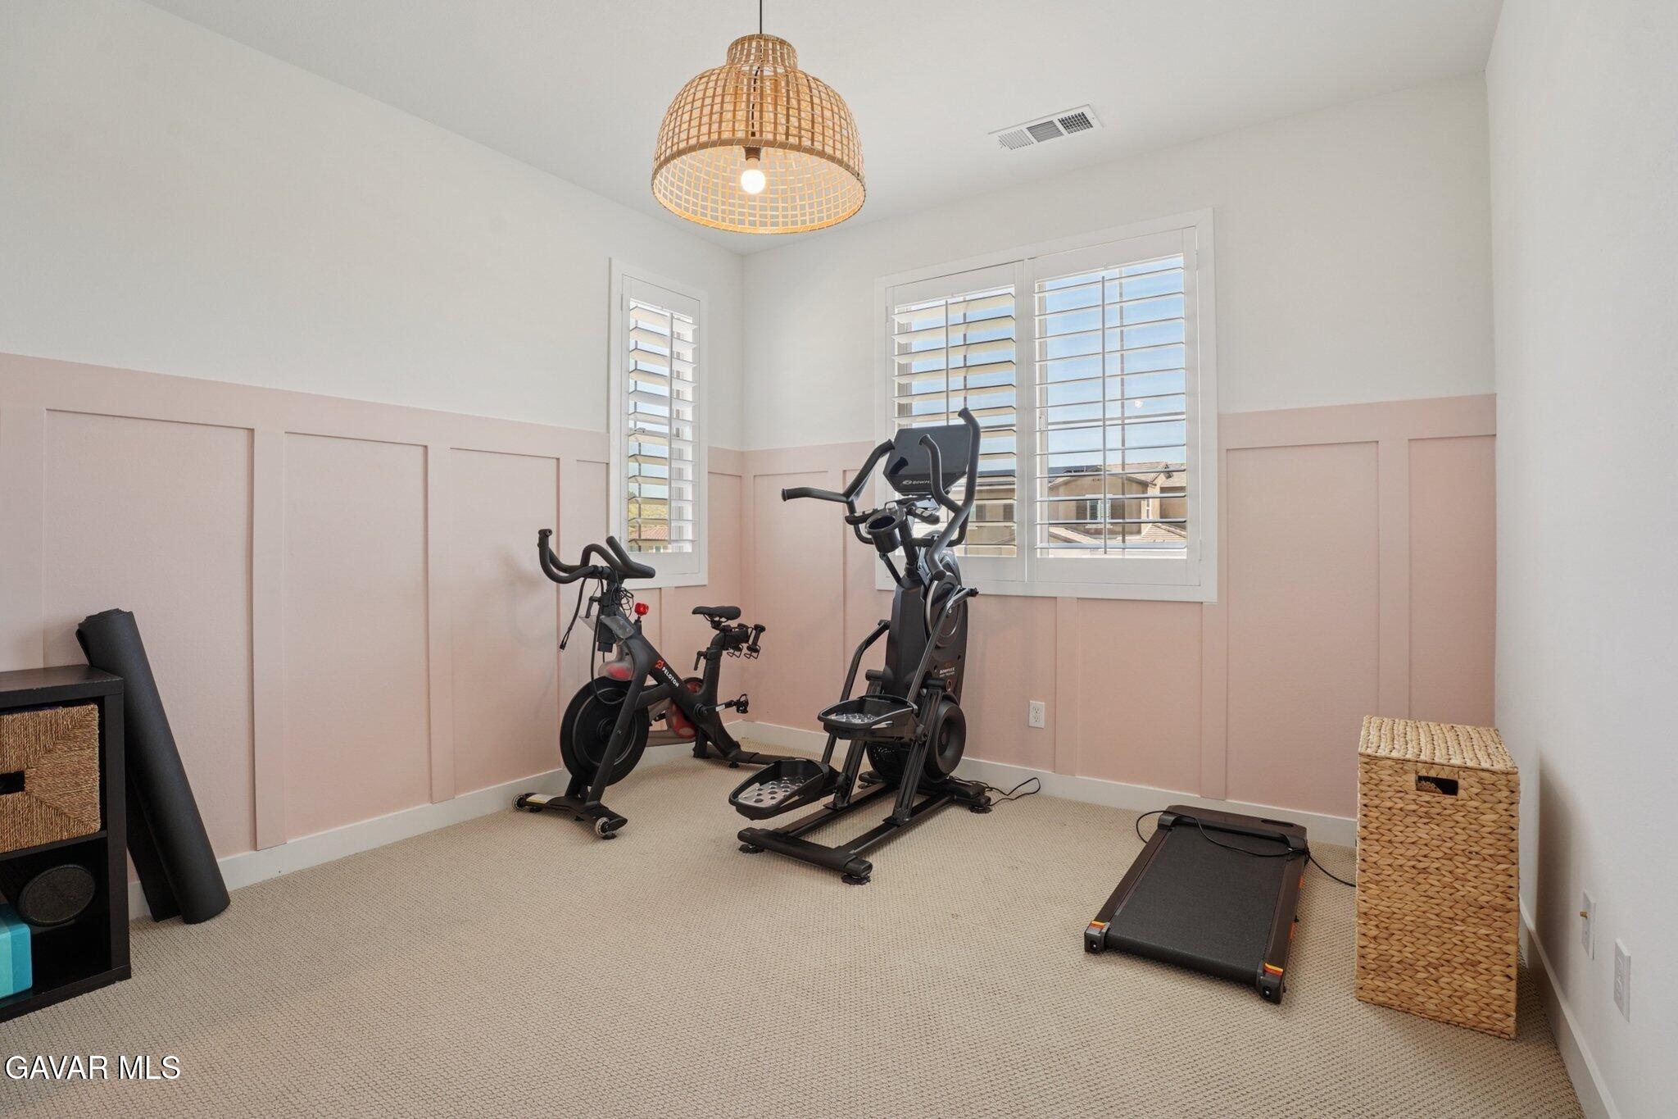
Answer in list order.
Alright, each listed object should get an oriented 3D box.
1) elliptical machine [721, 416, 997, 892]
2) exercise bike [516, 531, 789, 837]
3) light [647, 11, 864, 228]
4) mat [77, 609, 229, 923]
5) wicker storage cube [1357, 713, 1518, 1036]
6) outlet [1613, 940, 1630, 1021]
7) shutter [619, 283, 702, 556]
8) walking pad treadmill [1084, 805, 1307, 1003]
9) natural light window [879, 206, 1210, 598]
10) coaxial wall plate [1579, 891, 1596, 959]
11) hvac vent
[{"bbox_3d":[0.082,0.251,2.959,0.680,1.660,1.120,1,1,35],"label":"elliptical machine"},{"bbox_3d":[-0.806,0.475,3.514,0.570,1.190,1.200,1,1,37],"label":"exercise bike"},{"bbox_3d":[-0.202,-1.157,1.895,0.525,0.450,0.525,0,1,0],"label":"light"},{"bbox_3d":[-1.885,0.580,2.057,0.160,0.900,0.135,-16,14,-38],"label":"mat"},{"bbox_3d":[1.568,0.790,1.980,0.300,0.620,0.460,1,1,36],"label":"wicker storage cube"},{"bbox_3d":[1.402,0.755,1.340,0.012,0.117,0.073,1,1,34],"label":"outlet"},{"bbox_3d":[-0.890,-0.668,3.832,0.055,1.458,0.499,1,2,38],"label":"shutter"},{"bbox_3d":[1.203,1.043,2.413,0.485,0.105,1.070,1,1,35],"label":"walking pad treadmill"},{"bbox_3d":[0.863,-0.635,3.438,1.564,1.598,0.090,1,1,31],"label":"natural light window"},{"bbox_3d":[1.523,0.746,1.523,0.015,0.117,0.073,1,1,34],"label":"coaxial wall plate"},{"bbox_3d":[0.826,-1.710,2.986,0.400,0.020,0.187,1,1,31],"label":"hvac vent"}]

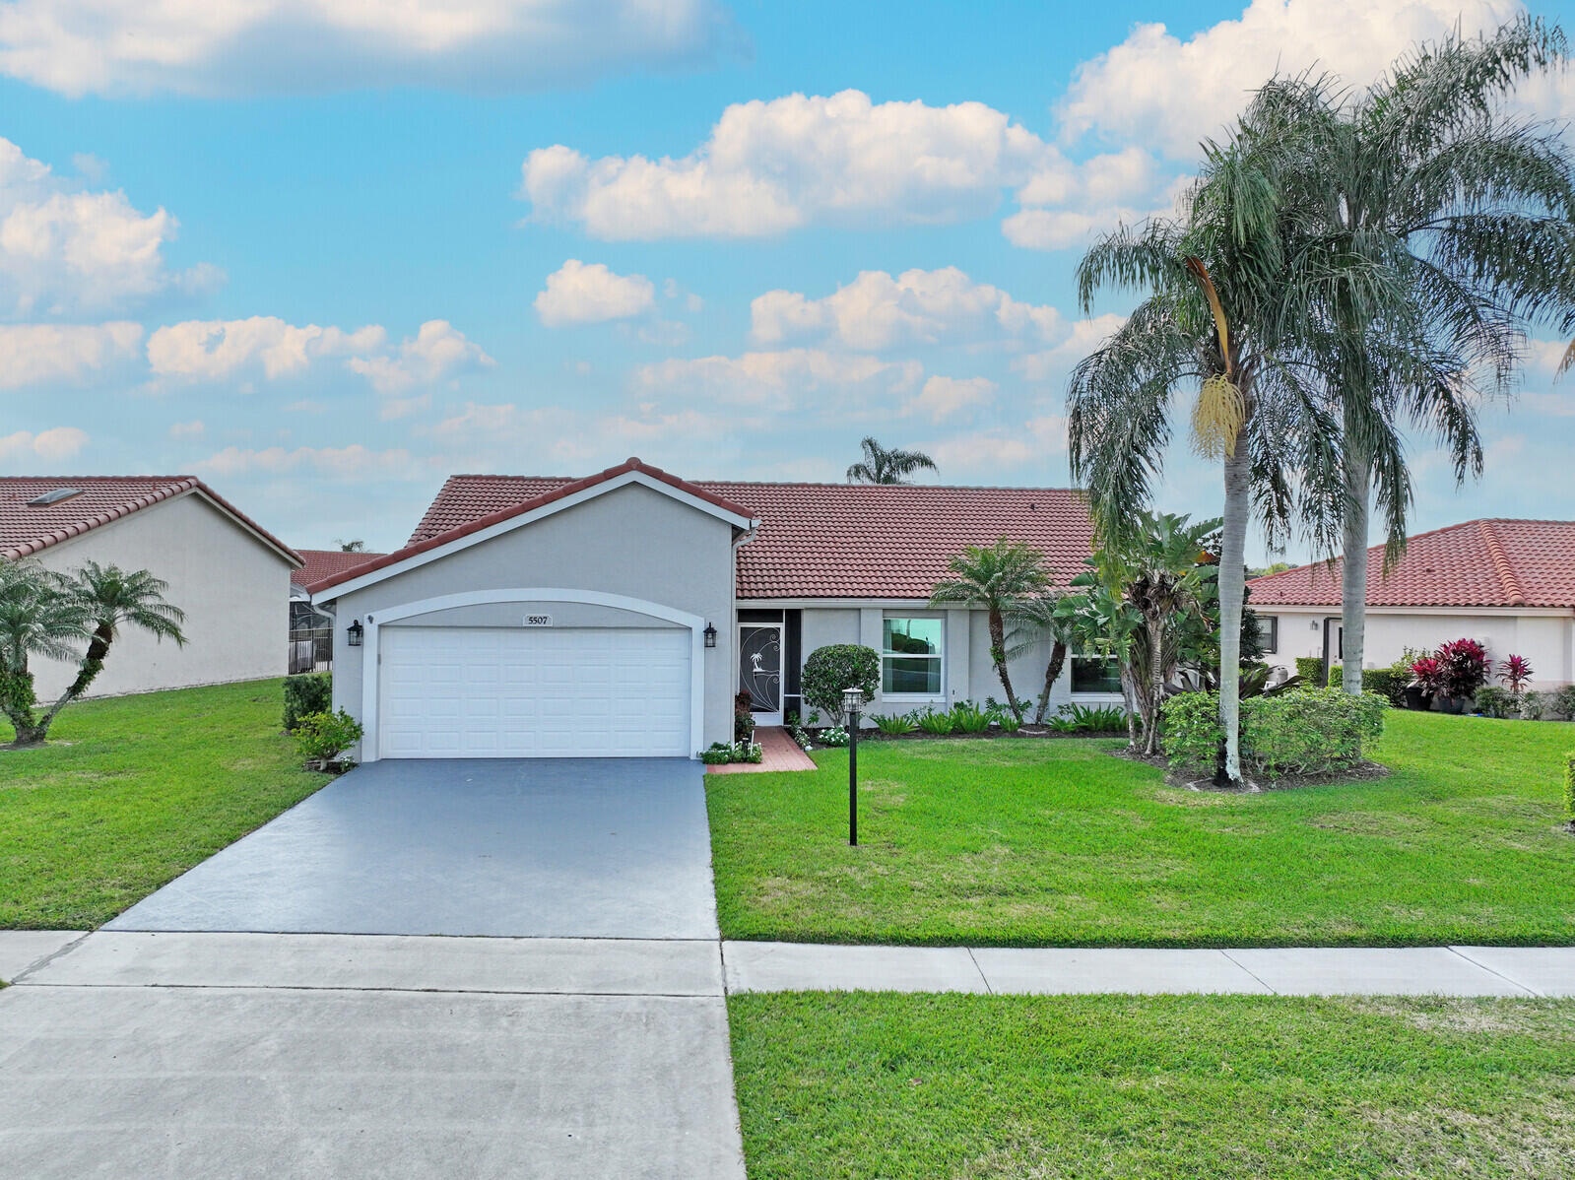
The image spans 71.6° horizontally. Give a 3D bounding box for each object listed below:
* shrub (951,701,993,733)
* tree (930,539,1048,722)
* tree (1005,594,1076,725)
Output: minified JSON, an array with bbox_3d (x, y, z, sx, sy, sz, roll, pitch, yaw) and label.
[{"bbox_3d":[3.589,2.485,21.300,0.800,0.620,0.720,0,0,-6],"label":"shrub"},{"bbox_3d":[4.087,0.874,22.192,2.400,3.850,2.300,1,-1,-6],"label":"tree"},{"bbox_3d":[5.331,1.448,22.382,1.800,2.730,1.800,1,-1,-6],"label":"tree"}]

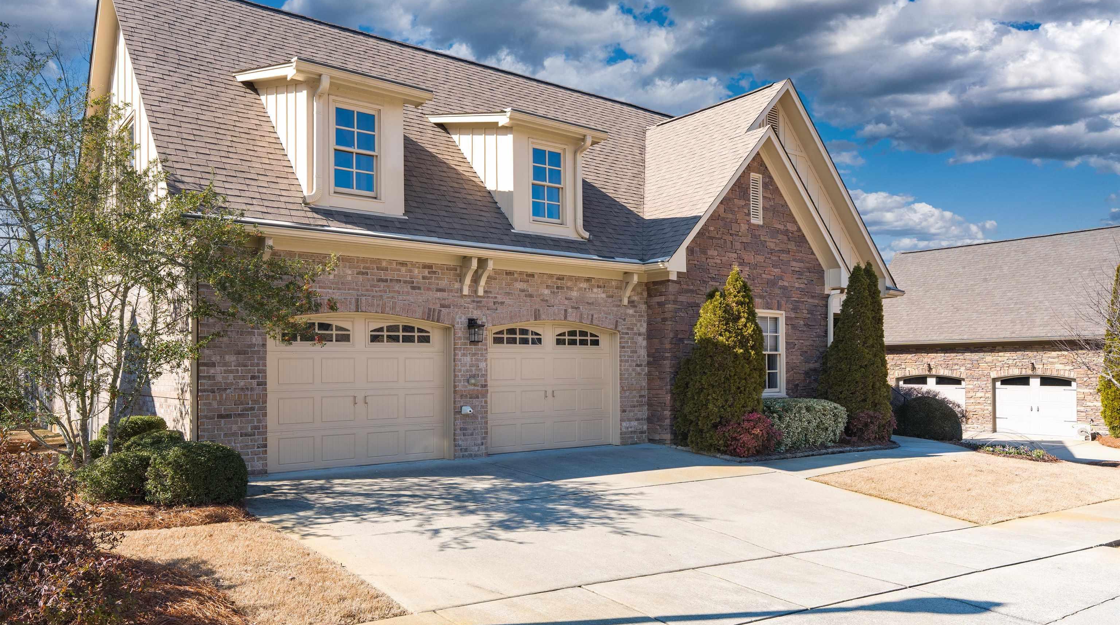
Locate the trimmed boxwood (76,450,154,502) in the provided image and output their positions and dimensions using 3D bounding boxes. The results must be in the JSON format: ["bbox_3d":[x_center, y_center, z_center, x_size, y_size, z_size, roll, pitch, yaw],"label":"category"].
[{"bbox_3d":[-4.787,1.722,8.400,0.840,0.510,0.840,2,-4,-37],"label":"trimmed boxwood"}]

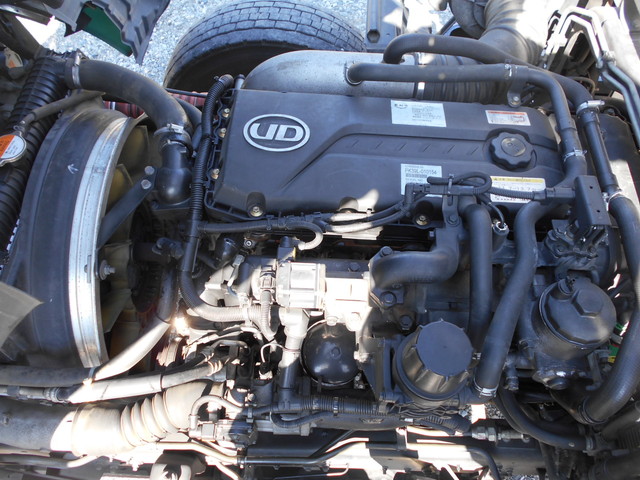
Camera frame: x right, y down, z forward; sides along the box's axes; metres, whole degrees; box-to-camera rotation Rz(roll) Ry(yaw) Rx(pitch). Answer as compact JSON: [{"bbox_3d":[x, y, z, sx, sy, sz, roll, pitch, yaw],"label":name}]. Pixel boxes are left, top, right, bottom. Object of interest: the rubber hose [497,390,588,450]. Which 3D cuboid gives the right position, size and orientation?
[{"bbox_3d":[0.520,0.434,1.313,0.271,0.073,0.052,31,30,-11],"label":"rubber hose"}]

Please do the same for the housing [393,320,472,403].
[{"bbox_3d":[0.213,0.216,1.012,0.146,0.106,0.146,3,59,2],"label":"housing"}]

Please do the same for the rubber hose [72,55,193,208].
[{"bbox_3d":[-0.421,-0.288,1.254,0.151,0.102,0.453,-47,73,7],"label":"rubber hose"}]

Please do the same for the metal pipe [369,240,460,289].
[{"bbox_3d":[0.174,0.045,1.023,0.159,0.064,0.069,3,59,2],"label":"metal pipe"}]

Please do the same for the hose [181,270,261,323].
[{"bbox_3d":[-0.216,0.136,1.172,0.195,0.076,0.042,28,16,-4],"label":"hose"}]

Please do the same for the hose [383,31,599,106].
[{"bbox_3d":[0.350,-0.356,1.166,0.424,0.074,0.143,3,59,2],"label":"hose"}]

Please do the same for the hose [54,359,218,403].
[{"bbox_3d":[-0.381,0.298,1.164,0.341,0.047,0.053,-12,45,1],"label":"hose"}]

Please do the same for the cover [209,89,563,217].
[{"bbox_3d":[0.119,-0.159,1.049,0.636,0.090,0.228,3,59,2],"label":"cover"}]

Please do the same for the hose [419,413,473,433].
[{"bbox_3d":[0.249,0.363,1.102,0.101,0.030,0.034,3,59,2],"label":"hose"}]

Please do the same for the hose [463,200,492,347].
[{"bbox_3d":[0.277,0.066,0.981,0.049,0.058,0.254,0,90,0],"label":"hose"}]

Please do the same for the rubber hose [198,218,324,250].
[{"bbox_3d":[-0.109,-0.008,0.986,0.221,0.037,0.048,3,59,2],"label":"rubber hose"}]

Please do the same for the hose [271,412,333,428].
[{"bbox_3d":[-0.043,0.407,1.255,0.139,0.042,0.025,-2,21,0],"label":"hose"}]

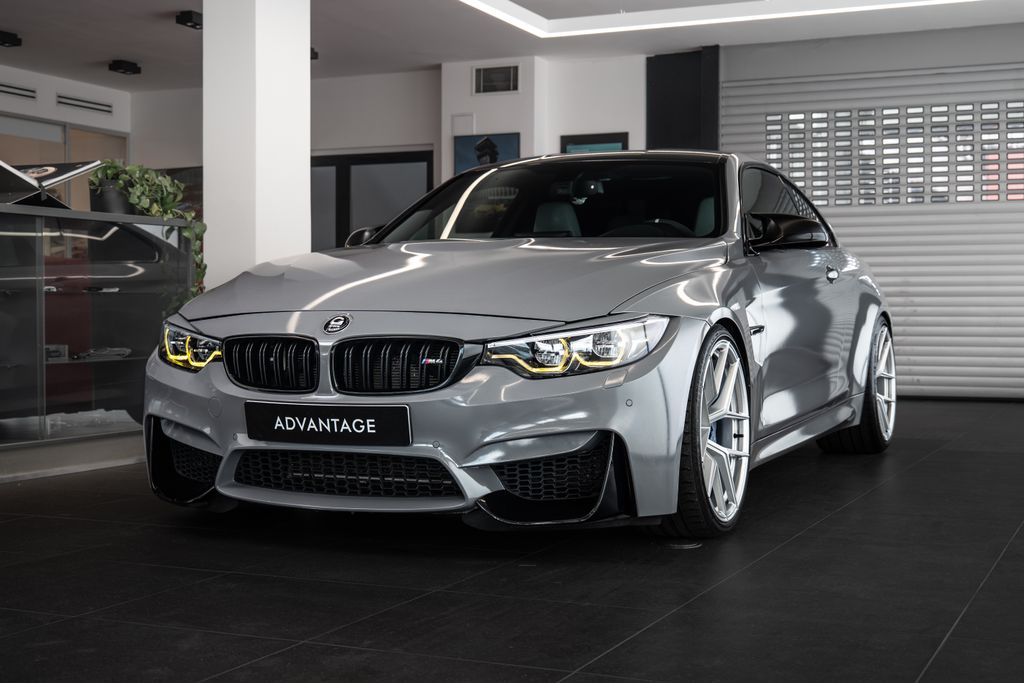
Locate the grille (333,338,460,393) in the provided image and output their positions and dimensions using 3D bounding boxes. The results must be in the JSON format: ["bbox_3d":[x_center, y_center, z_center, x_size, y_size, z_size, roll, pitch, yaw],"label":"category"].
[{"bbox_3d":[-0.302,0.060,3.647,0.335,0.140,0.100,1,2,16],"label":"grille"}]

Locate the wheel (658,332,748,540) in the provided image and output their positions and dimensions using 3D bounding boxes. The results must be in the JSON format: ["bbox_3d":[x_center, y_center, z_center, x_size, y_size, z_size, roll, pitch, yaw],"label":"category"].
[{"bbox_3d":[0.520,0.258,4.097,0.270,0.660,0.665,1,2,24],"label":"wheel"}]

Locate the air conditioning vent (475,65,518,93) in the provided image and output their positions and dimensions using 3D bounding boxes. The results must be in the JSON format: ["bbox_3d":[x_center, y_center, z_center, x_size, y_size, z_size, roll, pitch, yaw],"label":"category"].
[{"bbox_3d":[-0.129,-2.182,11.390,0.420,0.220,0.040,1,2,26],"label":"air conditioning vent"}]

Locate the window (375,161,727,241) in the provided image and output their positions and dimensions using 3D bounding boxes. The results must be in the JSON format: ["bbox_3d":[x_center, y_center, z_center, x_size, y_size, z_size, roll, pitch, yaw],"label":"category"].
[{"bbox_3d":[0.191,-0.508,5.174,1.380,0.140,0.840,1,29,24],"label":"window"}]

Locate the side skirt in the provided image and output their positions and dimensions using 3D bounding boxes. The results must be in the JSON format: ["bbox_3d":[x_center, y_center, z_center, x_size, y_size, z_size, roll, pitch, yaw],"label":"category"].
[{"bbox_3d":[1.184,0.340,5.431,0.110,0.150,2.100,0,1,24],"label":"side skirt"}]

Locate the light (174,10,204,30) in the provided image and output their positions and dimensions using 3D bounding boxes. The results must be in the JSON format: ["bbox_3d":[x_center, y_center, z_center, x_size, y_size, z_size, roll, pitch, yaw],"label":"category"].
[{"bbox_3d":[-2.227,-2.266,9.607,0.135,0.100,0.240,0,1,24],"label":"light"}]

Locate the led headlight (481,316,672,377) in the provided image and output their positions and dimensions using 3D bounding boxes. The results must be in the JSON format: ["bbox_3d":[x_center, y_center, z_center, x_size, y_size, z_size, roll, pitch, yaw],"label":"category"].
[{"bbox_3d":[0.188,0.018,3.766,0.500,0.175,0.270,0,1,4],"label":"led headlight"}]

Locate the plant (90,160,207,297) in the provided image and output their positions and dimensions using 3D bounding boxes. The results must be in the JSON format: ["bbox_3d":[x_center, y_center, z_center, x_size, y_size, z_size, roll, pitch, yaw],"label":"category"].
[{"bbox_3d":[-1.716,-0.535,6.486,0.340,0.650,0.550,0,1,25],"label":"plant"}]

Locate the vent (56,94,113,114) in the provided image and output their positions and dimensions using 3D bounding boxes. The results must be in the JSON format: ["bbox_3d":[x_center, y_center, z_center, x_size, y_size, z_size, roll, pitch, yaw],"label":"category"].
[{"bbox_3d":[-3.958,-2.191,12.640,0.040,0.105,0.720,1,2,26],"label":"vent"}]

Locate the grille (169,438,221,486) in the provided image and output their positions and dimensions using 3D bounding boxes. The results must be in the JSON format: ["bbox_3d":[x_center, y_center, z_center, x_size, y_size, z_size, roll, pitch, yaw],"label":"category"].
[{"bbox_3d":[-0.972,0.358,4.183,0.275,0.150,0.090,1,1,39],"label":"grille"}]

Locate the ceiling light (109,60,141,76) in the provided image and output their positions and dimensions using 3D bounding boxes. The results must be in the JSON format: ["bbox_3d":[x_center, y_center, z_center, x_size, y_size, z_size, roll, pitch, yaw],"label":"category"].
[{"bbox_3d":[-3.283,-2.328,11.590,0.130,0.085,0.260,1,2,26],"label":"ceiling light"}]

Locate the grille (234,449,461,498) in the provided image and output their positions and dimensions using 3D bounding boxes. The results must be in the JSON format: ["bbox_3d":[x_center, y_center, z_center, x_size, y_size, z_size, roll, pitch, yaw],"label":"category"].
[{"bbox_3d":[-0.474,0.364,3.830,0.735,0.115,0.080,0,1,24],"label":"grille"}]

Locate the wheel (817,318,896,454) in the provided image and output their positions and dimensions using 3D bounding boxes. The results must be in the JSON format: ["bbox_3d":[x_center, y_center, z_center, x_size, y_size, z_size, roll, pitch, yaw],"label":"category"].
[{"bbox_3d":[1.667,0.191,6.617,0.285,0.668,0.675,1,2,24],"label":"wheel"}]

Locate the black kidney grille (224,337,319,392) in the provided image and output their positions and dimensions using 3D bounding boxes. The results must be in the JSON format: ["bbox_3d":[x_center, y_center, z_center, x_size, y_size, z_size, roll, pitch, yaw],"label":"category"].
[{"bbox_3d":[-0.681,0.064,3.863,0.340,0.165,0.080,1,1,31],"label":"black kidney grille"}]

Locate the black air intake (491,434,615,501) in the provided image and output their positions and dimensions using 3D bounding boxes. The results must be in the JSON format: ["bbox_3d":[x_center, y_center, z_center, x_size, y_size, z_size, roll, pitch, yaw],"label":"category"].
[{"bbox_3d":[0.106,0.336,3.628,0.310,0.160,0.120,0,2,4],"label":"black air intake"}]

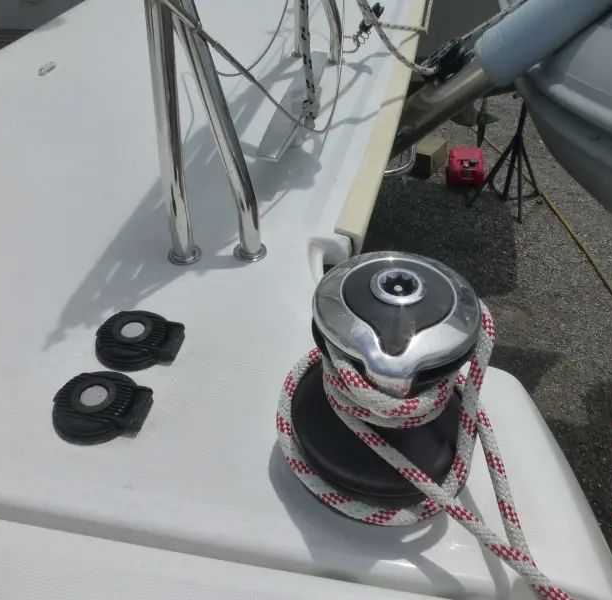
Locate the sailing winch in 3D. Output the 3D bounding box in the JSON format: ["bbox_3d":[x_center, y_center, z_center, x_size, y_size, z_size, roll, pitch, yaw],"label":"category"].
[{"bbox_3d":[0.065,0.054,0.440,0.163,0.183,0.163,6,45,7],"label":"sailing winch"}]

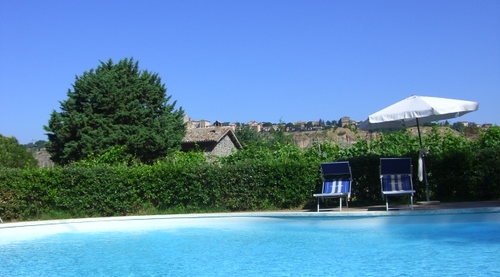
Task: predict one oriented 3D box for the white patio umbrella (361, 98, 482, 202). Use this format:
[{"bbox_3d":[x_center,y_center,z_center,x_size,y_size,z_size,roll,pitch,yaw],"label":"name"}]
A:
[{"bbox_3d":[3.776,0.246,12.300,2.600,2.400,2.600,-5,-2,0],"label":"white patio umbrella"}]

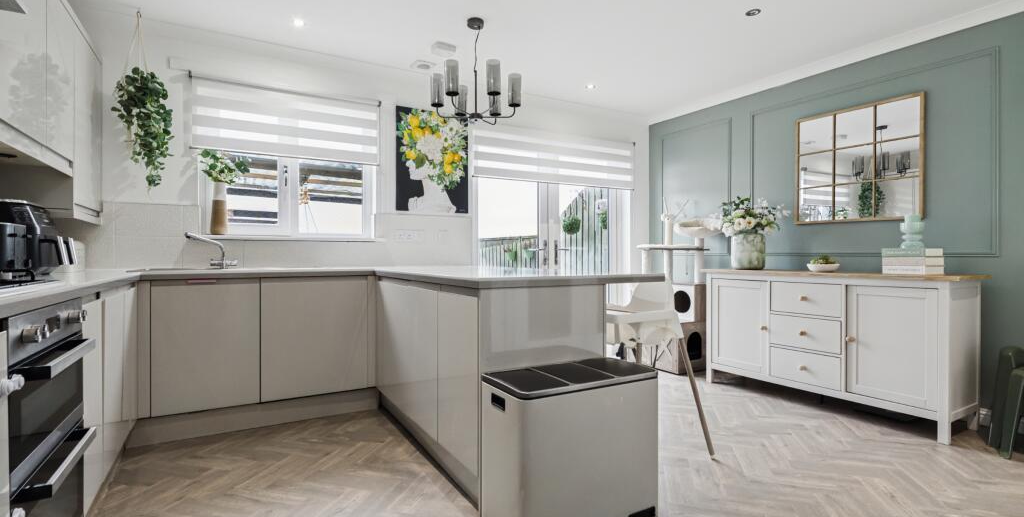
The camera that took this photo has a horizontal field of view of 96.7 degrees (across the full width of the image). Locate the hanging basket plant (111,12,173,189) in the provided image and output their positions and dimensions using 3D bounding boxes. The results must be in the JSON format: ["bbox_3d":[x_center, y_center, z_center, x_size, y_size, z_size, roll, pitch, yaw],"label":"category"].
[{"bbox_3d":[-2.206,-0.937,2.717,0.290,1.030,0.280,0,0,-31],"label":"hanging basket plant"}]

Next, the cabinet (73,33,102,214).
[{"bbox_3d":[-2.344,-0.722,2.506,0.022,0.890,0.600,0,0,-32],"label":"cabinet"}]

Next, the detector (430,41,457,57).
[{"bbox_3d":[-0.461,-1.420,3.085,0.145,0.042,0.105,0,0,-31],"label":"detector"}]

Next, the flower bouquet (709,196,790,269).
[{"bbox_3d":[1.877,-0.177,3.595,0.390,0.560,0.480,0,0,-31],"label":"flower bouquet"}]

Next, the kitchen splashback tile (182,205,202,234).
[{"bbox_3d":[-2.096,-0.252,2.979,0.095,0.190,0.010,0,0,-30],"label":"kitchen splashback tile"}]

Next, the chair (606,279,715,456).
[{"bbox_3d":[0.612,0.552,2.368,0.610,0.900,0.570,0,0,-31],"label":"chair"}]

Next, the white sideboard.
[{"bbox_3d":[2.142,0.551,3.144,0.460,0.890,1.520,0,0,-31],"label":"white sideboard"}]

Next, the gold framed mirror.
[{"bbox_3d":[2.394,-0.647,3.180,0.030,0.810,0.785,0,0,-31],"label":"gold framed mirror"}]

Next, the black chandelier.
[{"bbox_3d":[-0.225,-1.138,2.770,0.550,0.600,0.520,0,0,-5],"label":"black chandelier"}]

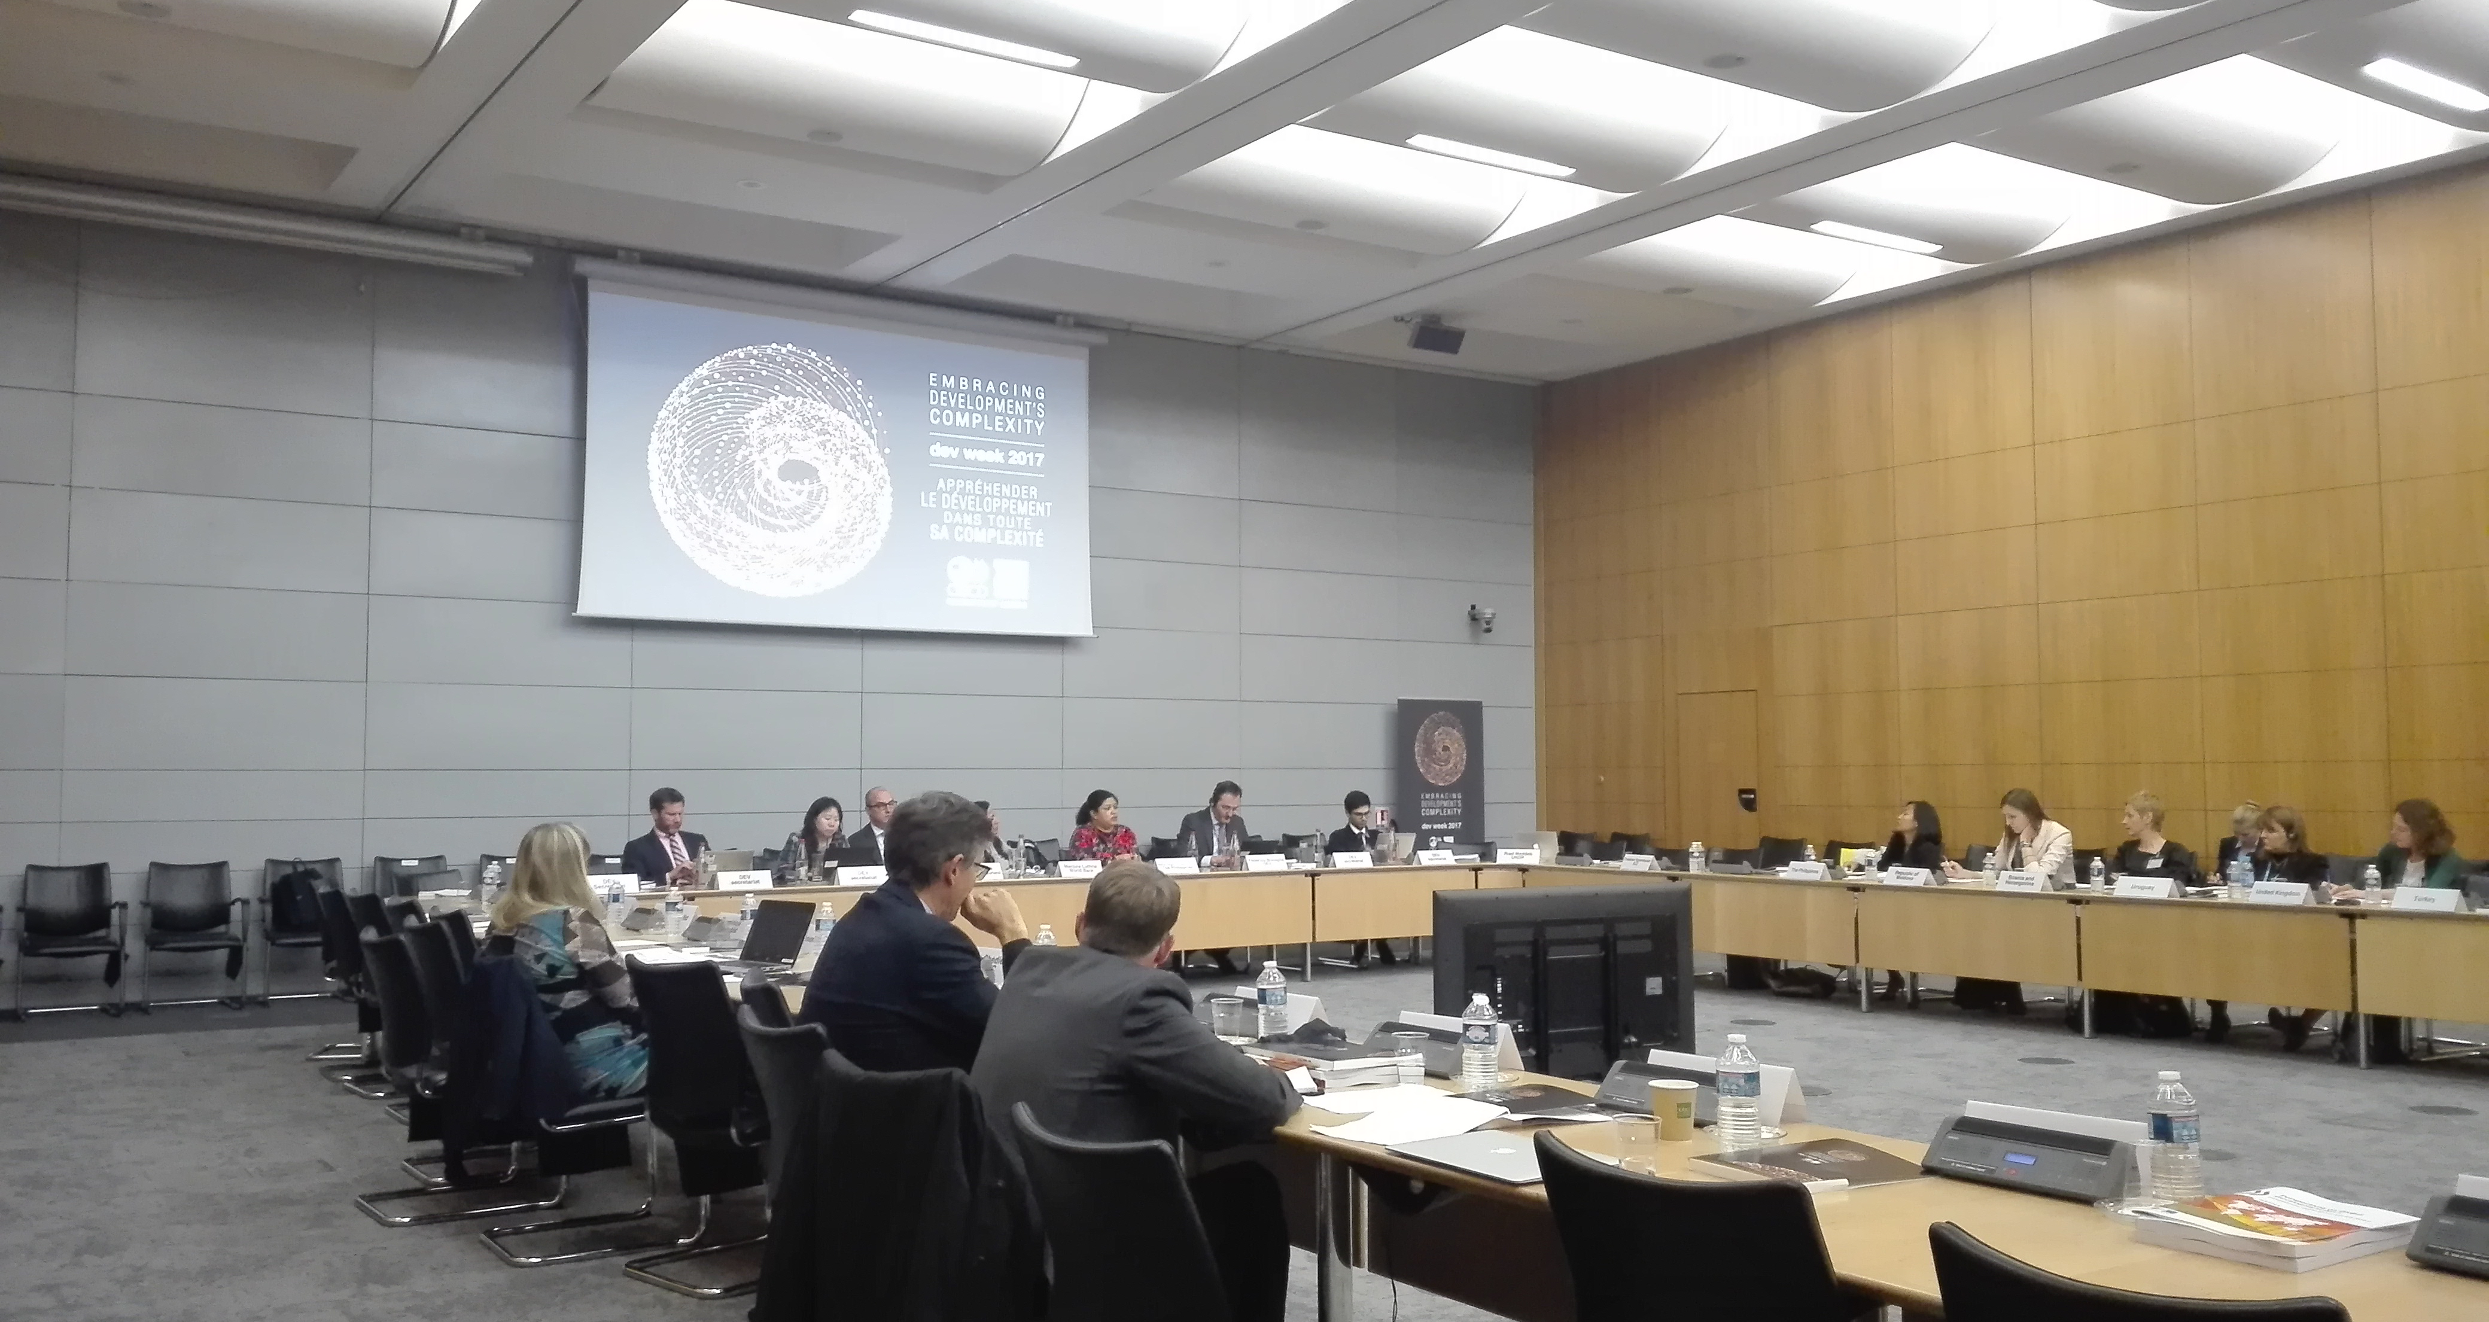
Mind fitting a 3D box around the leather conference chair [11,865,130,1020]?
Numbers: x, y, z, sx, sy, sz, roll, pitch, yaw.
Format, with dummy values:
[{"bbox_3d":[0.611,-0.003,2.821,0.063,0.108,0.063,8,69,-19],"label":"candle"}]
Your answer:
[{"bbox_3d":[-6.692,1.585,10.150,0.560,0.840,0.570,2,-4,-31],"label":"leather conference chair"}]

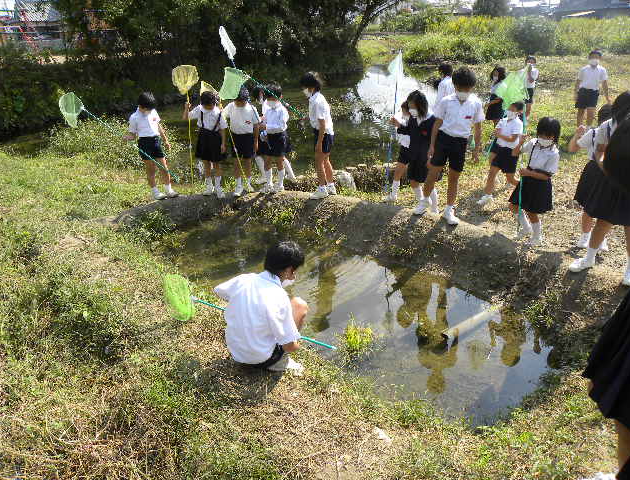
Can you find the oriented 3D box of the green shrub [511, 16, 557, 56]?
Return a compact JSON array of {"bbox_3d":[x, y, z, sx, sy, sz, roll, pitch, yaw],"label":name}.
[{"bbox_3d":[8.923,-8.272,19.541,2.000,1.750,1.900,-2,25,0],"label":"green shrub"}]

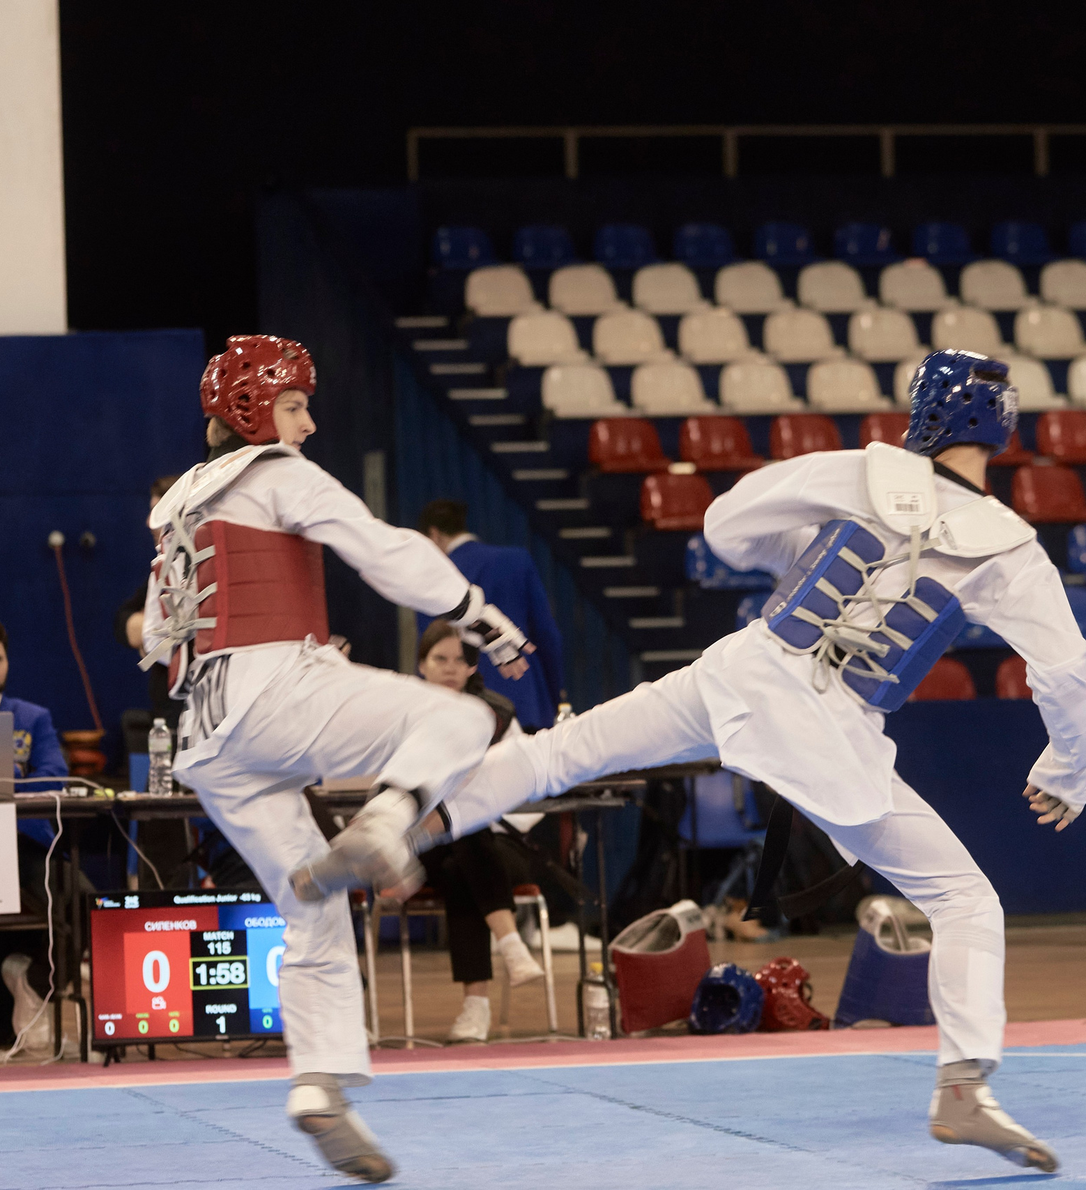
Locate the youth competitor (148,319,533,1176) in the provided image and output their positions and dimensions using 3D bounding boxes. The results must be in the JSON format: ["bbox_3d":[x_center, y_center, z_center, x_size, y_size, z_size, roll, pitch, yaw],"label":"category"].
[{"bbox_3d":[-0.416,0.328,9.970,0.740,1.660,0.540,-1,-2,-24],"label":"youth competitor"}]

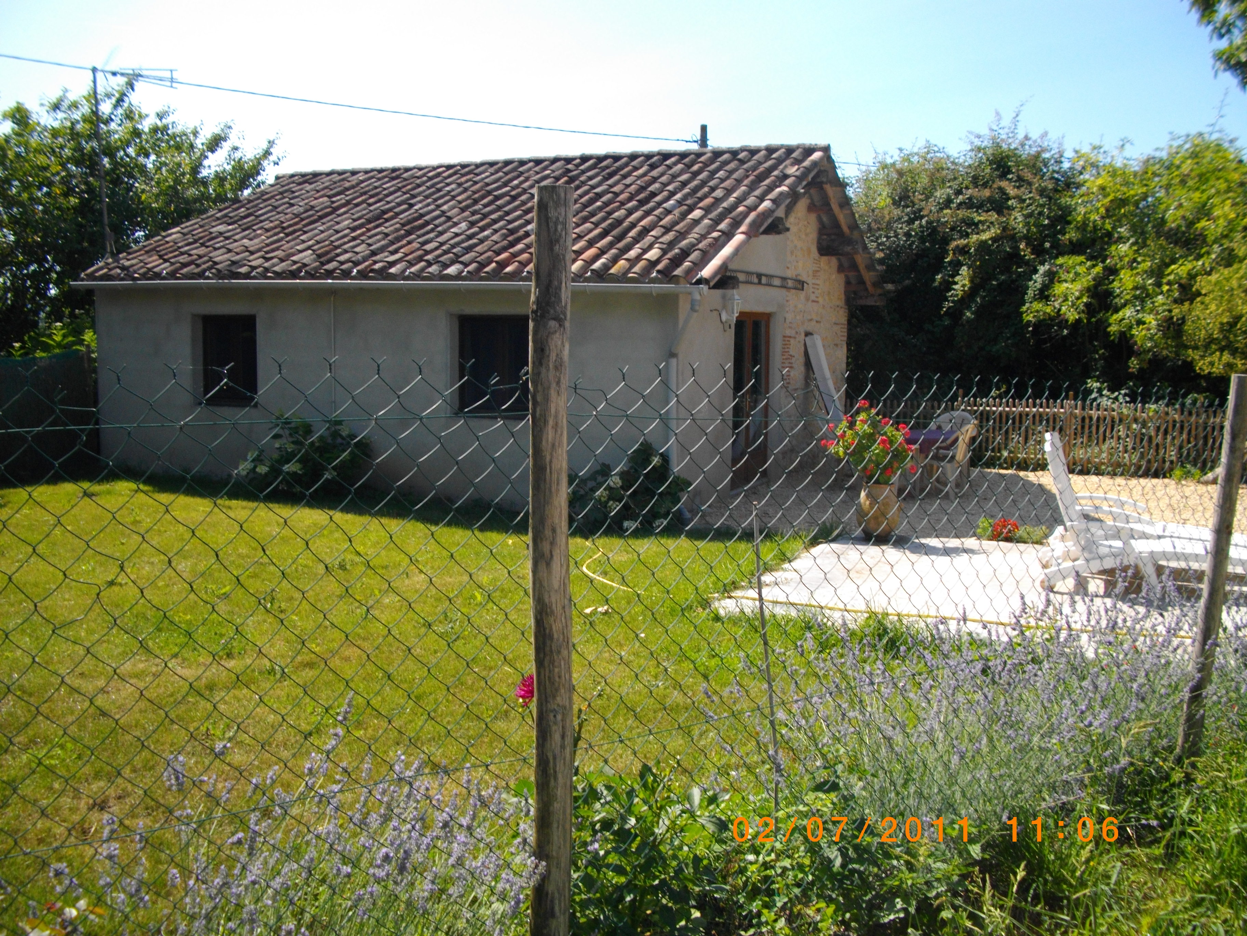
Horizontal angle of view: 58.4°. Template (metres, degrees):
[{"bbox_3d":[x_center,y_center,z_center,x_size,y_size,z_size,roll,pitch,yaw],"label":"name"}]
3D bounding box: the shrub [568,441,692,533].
[{"bbox_3d":[0.033,0.183,10.771,1.200,0.860,0.900,3,7,22],"label":"shrub"}]

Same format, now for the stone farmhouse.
[{"bbox_3d":[-1.336,-2.073,15.225,8.250,4.140,7.500,3,7,22],"label":"stone farmhouse"}]

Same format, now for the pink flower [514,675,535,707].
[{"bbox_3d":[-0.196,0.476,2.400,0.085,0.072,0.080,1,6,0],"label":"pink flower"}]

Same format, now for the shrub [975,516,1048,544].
[{"bbox_3d":[3.410,0.512,9.989,0.660,0.260,0.360,1,6,0],"label":"shrub"}]

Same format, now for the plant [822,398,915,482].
[{"bbox_3d":[2.198,-0.249,10.020,0.820,0.750,0.800,1,6,0],"label":"plant"}]

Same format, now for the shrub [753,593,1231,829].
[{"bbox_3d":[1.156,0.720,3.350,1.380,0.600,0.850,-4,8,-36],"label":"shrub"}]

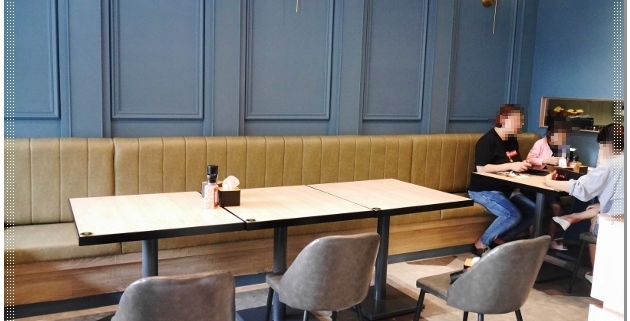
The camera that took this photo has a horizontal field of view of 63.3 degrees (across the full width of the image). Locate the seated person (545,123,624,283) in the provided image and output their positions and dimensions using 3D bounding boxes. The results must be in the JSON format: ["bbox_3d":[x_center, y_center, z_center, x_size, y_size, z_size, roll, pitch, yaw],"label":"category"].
[{"bbox_3d":[2.053,0.343,3.778,0.477,1.227,0.815,-2,8,-29],"label":"seated person"}]

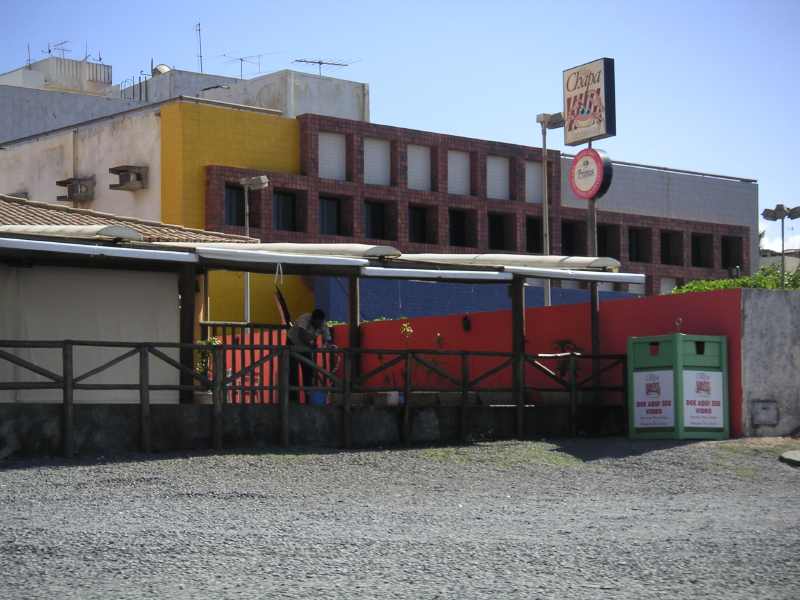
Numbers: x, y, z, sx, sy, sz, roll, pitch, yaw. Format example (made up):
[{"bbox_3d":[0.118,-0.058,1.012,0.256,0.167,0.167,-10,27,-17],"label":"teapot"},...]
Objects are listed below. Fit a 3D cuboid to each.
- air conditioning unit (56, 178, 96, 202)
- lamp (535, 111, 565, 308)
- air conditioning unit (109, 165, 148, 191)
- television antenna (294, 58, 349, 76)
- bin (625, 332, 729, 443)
[{"bbox_3d":[-7.505,-2.556,37.411,0.670,0.500,0.610,3,-5,-41],"label":"air conditioning unit"},{"bbox_3d":[2.610,-0.426,26.946,0.240,5.435,0.620,3,-5,-41],"label":"lamp"},{"bbox_3d":[-5.997,-2.708,35.711,0.670,0.500,0.610,3,-5,-41],"label":"air conditioning unit"},{"bbox_3d":[-2.456,-7.289,50.605,1.700,0.550,1.000,1,-4,-26],"label":"television antenna"},{"bbox_3d":[3.822,1.201,22.233,0.955,1.422,0.955,2,-5,-35],"label":"bin"}]

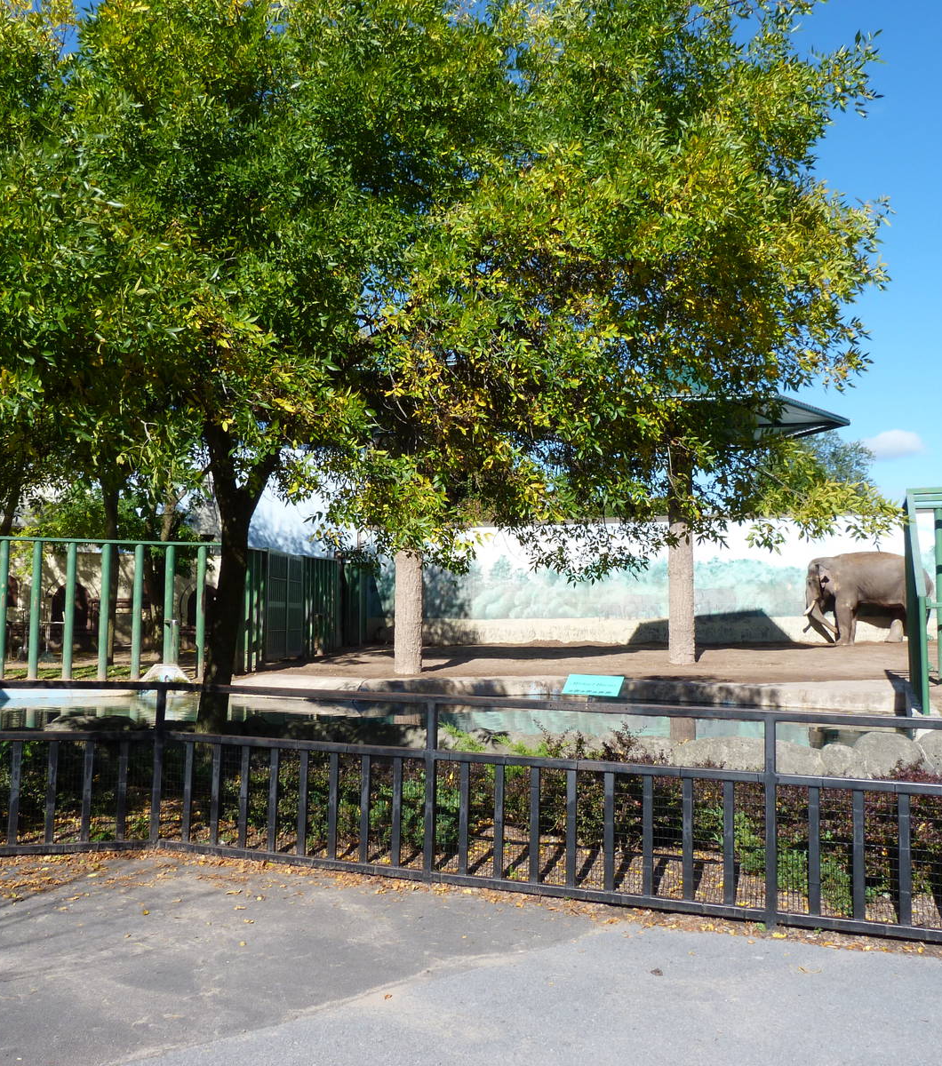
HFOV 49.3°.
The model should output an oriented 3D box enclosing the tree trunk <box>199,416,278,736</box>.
[{"bbox_3d":[-2.002,0.465,8.791,0.620,2.840,0.450,0,-5,0],"label":"tree trunk"}]

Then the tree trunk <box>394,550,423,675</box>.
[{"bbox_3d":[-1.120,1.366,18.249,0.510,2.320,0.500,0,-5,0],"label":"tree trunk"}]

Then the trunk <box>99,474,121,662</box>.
[{"bbox_3d":[-7.832,0.768,22.311,0.420,4.100,0.380,0,-5,0],"label":"trunk"}]

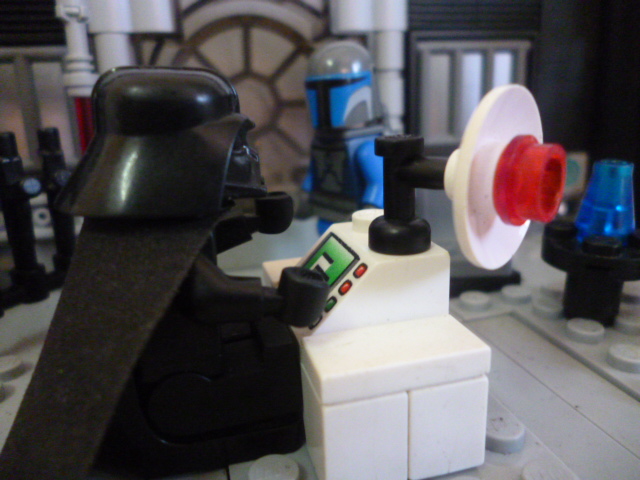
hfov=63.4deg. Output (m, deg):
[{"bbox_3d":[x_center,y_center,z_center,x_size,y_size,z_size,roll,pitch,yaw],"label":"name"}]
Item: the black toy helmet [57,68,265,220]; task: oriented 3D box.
[{"bbox_3d":[-0.015,-0.010,0.051,0.020,0.013,0.017,-6,16,-13],"label":"black toy helmet"}]

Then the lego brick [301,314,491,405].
[{"bbox_3d":[0.007,0.011,0.049,0.016,0.003,0.008,-6,16,-13],"label":"lego brick"}]

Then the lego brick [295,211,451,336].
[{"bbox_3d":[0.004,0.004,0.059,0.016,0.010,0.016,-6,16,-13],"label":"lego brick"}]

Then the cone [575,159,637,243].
[{"bbox_3d":[0.044,-0.006,0.079,0.008,0.011,0.008,-6,16,-13],"label":"cone"}]

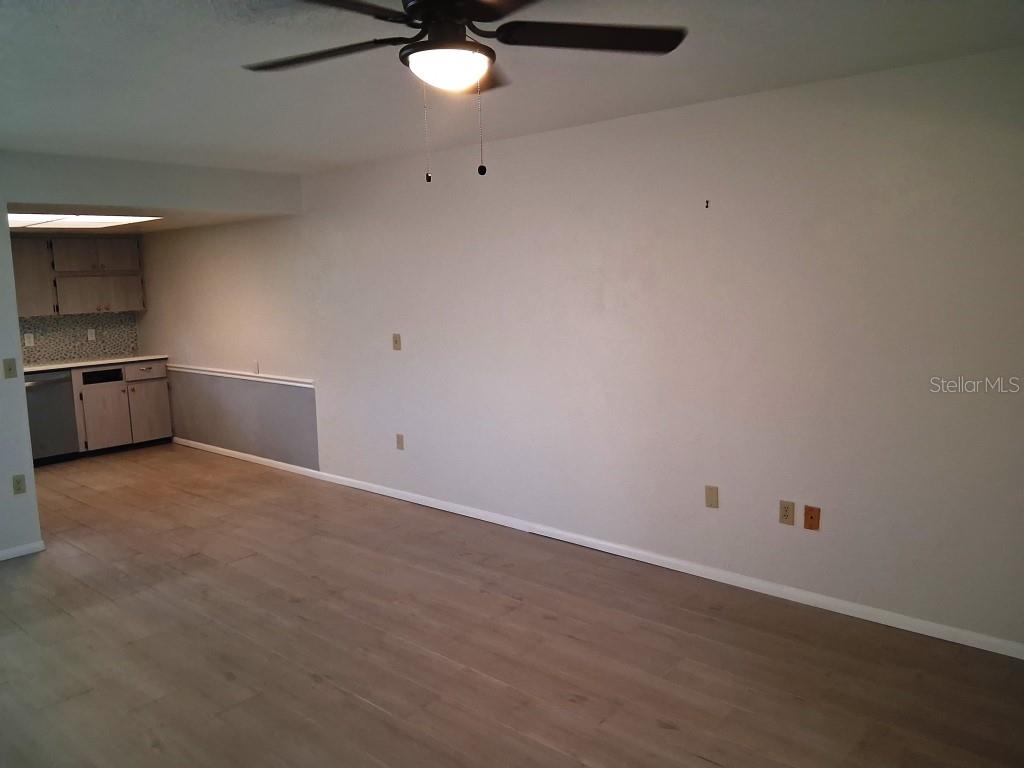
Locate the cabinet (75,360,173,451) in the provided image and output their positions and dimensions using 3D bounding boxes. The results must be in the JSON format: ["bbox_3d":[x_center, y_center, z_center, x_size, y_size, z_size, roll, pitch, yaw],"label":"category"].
[{"bbox_3d":[-4.017,0.190,7.724,0.620,0.820,0.903,5,10,40],"label":"cabinet"}]

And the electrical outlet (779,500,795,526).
[{"bbox_3d":[1.340,0.630,3.747,0.071,0.115,0.012,5,10,40],"label":"electrical outlet"}]

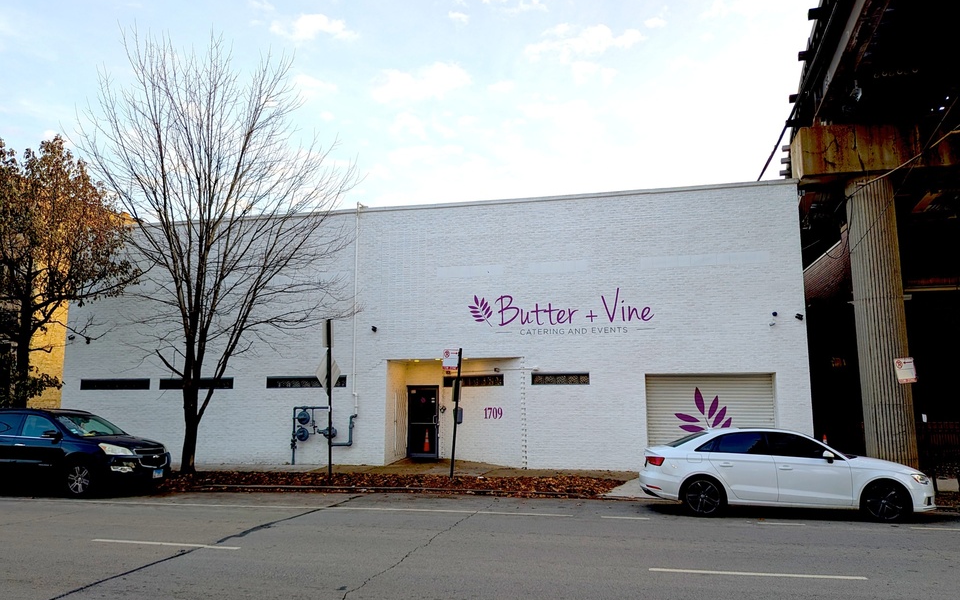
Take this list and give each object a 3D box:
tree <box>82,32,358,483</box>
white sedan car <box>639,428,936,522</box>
[{"bbox_3d":[-6.404,-1.452,15.954,6.800,10.900,6.400,0,-8,0],"label":"tree"},{"bbox_3d":[5.040,2.850,11.280,4.460,1.420,1.810,-2,-8,13],"label":"white sedan car"}]

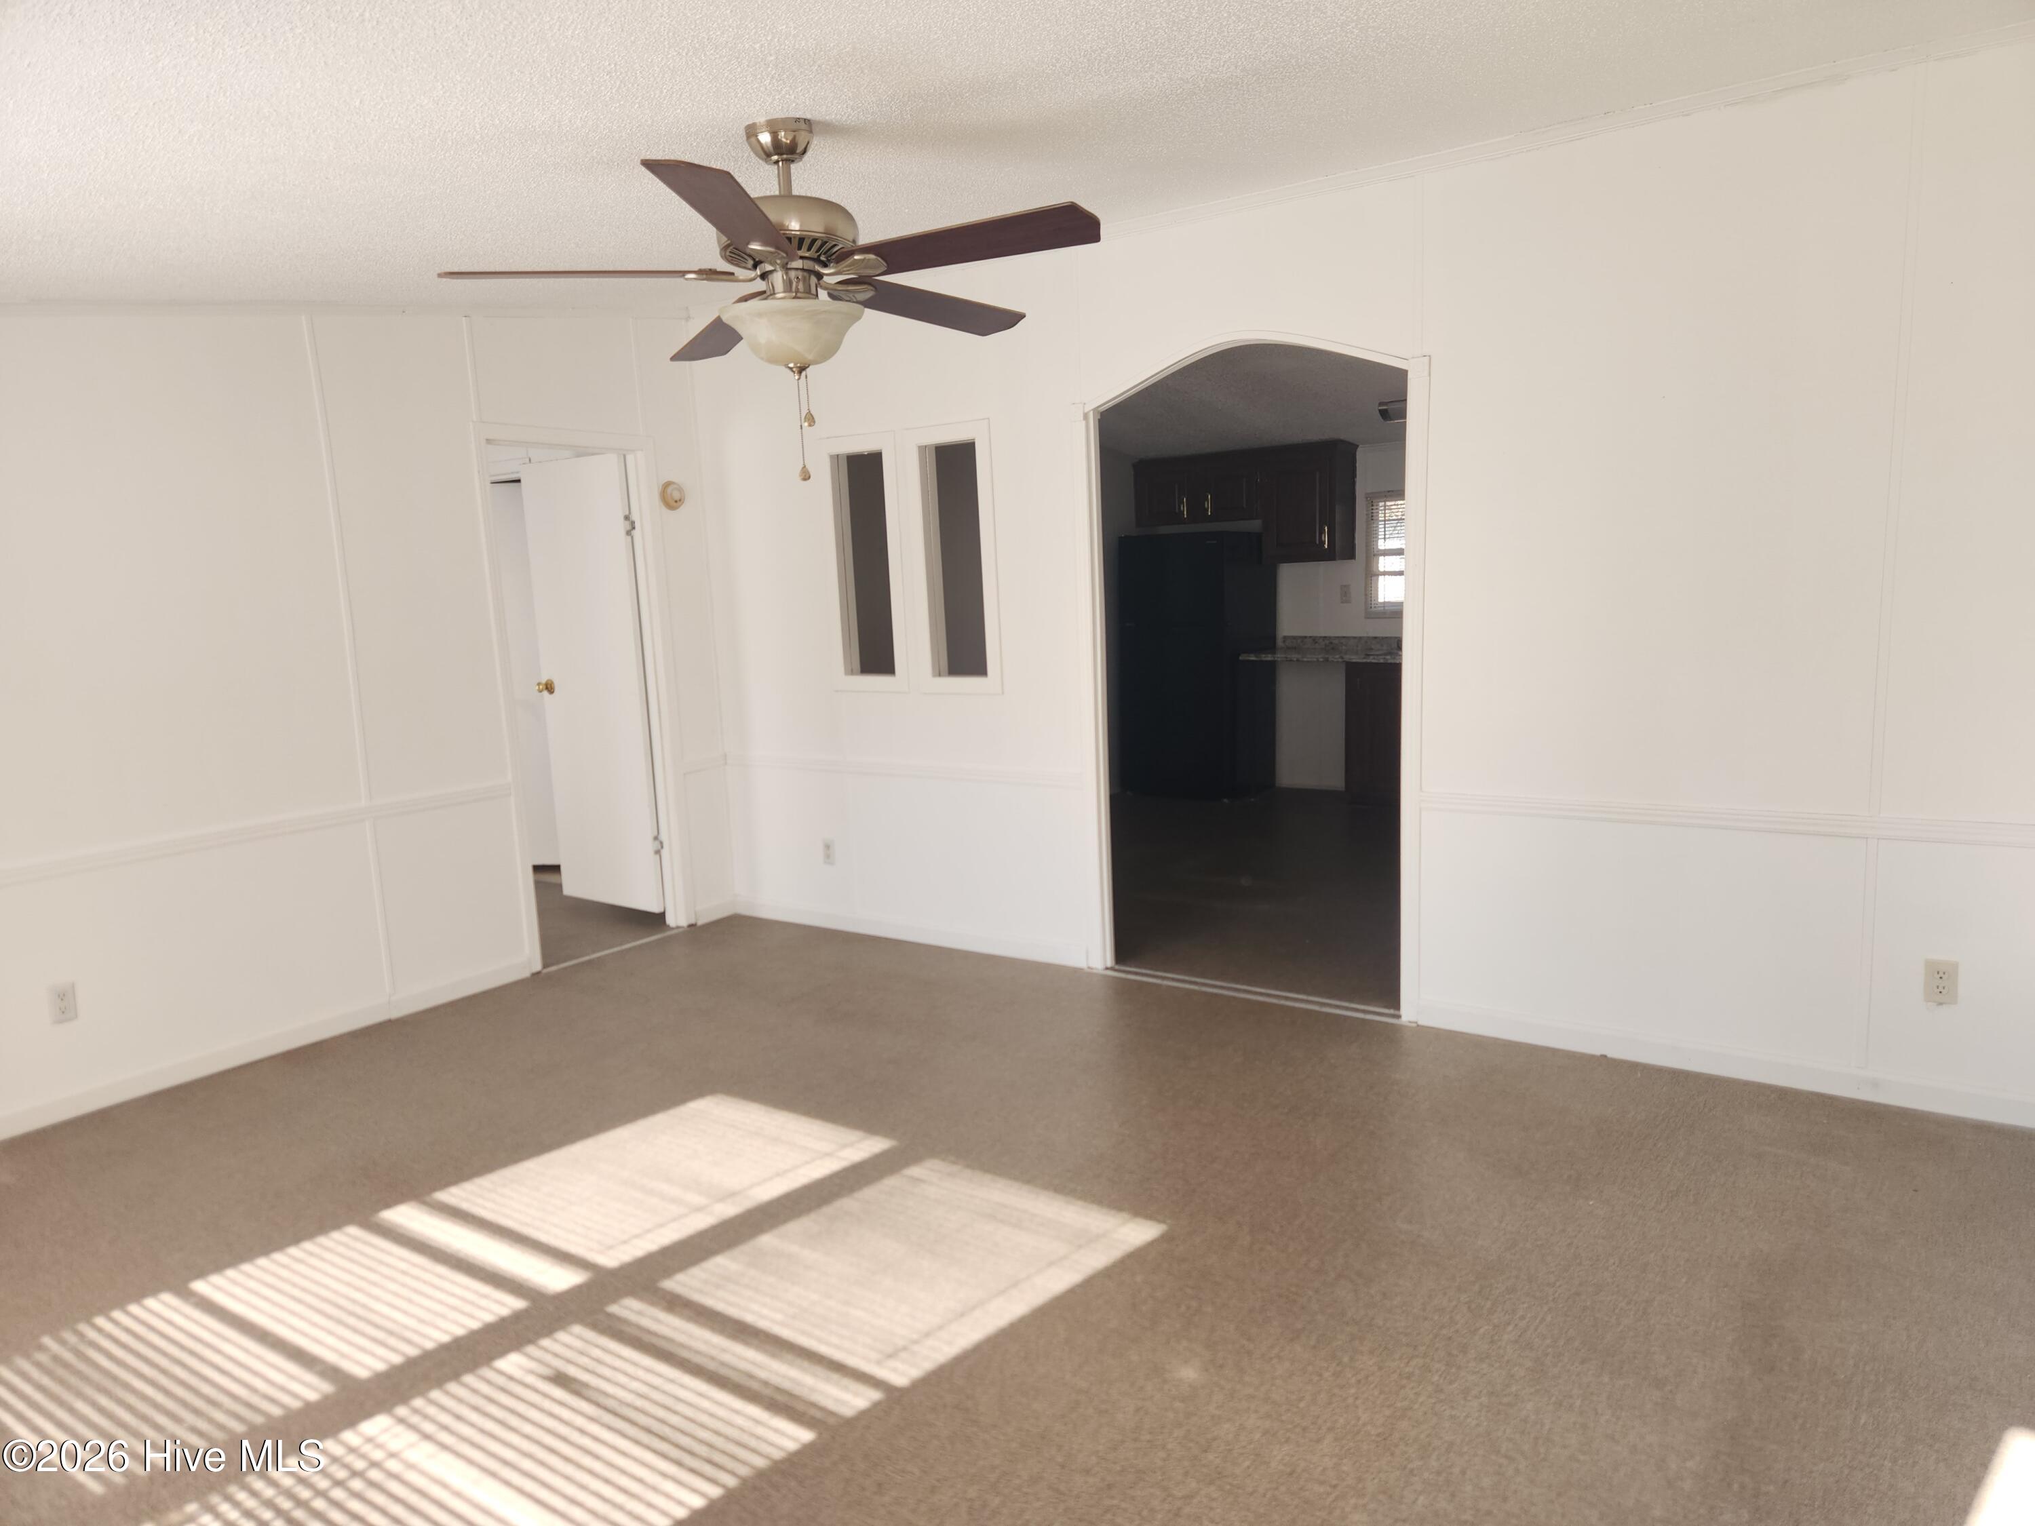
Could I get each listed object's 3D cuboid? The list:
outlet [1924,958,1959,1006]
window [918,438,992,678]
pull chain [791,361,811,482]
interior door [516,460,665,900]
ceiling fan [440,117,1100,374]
[{"bbox_3d":[2.395,0.569,3.503,0.072,0.116,0.010,4,10,35],"label":"outlet"},{"bbox_3d":[-0.219,-0.775,5.208,0.275,0.890,0.090,4,10,35],"label":"window"},{"bbox_3d":[-0.445,-0.699,2.783,0.030,0.220,0.030,4,10,35],"label":"pull chain"},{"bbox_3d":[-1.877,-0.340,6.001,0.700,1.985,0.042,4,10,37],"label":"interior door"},{"bbox_3d":[-0.466,-1.038,2.732,1.300,0.485,1.280,4,10,35],"label":"ceiling fan"}]

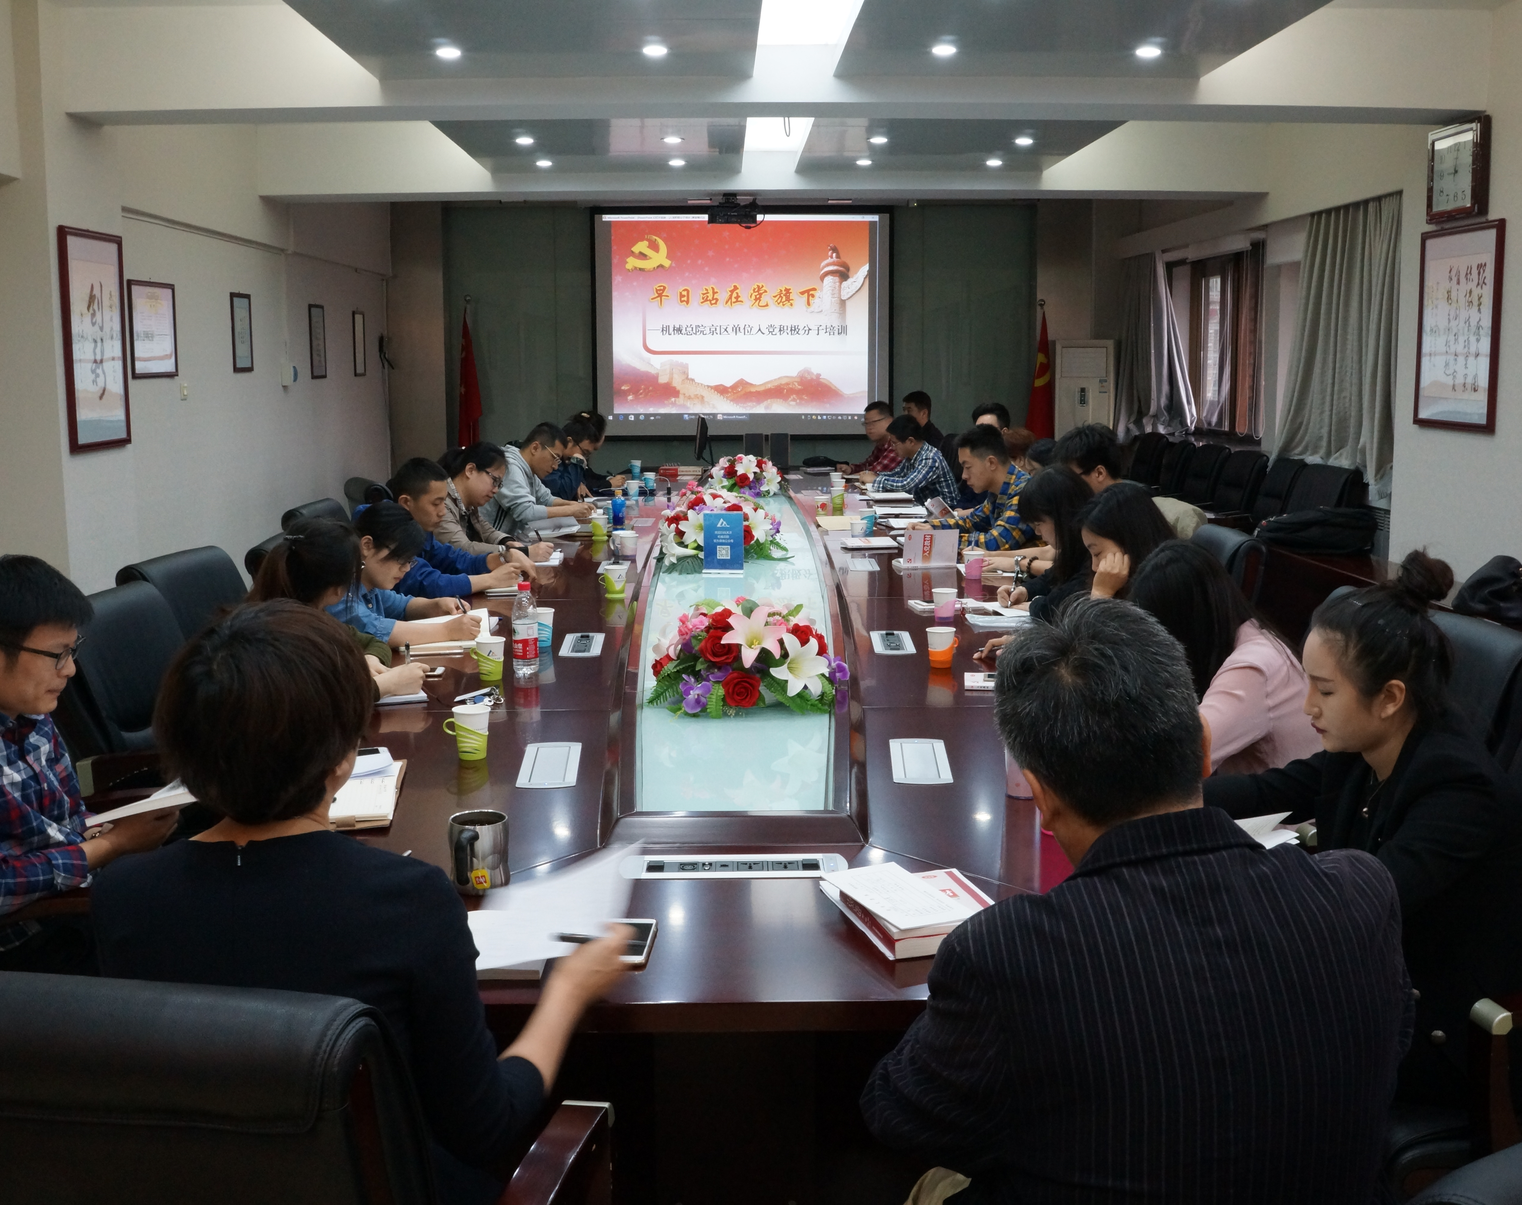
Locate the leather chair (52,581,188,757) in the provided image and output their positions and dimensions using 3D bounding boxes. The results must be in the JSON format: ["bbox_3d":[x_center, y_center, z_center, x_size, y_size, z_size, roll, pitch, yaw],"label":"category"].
[{"bbox_3d":[-1.235,0.462,3.598,0.660,0.980,0.620,0,9,1],"label":"leather chair"}]

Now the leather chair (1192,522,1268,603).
[{"bbox_3d":[1.100,0.286,4.552,0.680,1.010,0.620,-1,9,-4],"label":"leather chair"}]

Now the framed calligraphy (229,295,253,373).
[{"bbox_3d":[-2.960,-1.536,8.603,0.025,0.443,0.291,0,9,-2],"label":"framed calligraphy"}]

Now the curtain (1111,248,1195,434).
[{"bbox_3d":[2.741,-1.793,10.525,0.200,1.260,1.400,-1,9,-1],"label":"curtain"}]

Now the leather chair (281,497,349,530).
[{"bbox_3d":[-1.337,0.133,5.605,0.680,1.010,0.620,0,9,0],"label":"leather chair"}]

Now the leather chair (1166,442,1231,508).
[{"bbox_3d":[2.702,-0.543,9.991,0.620,1.000,0.580,0,9,-2],"label":"leather chair"}]

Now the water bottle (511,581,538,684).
[{"bbox_3d":[-0.581,0.065,3.708,0.066,0.230,0.066,-1,9,-1],"label":"water bottle"}]

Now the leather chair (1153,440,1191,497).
[{"bbox_3d":[2.681,-0.648,10.663,0.620,1.000,0.580,0,9,-2],"label":"leather chair"}]

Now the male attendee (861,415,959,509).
[{"bbox_3d":[0.901,-0.528,9.056,0.680,1.210,0.500,-1,9,-1],"label":"male attendee"}]

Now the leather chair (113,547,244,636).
[{"bbox_3d":[-1.292,0.364,4.124,0.680,1.010,0.620,0,9,4],"label":"leather chair"}]

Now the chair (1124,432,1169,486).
[{"bbox_3d":[2.518,-0.616,10.250,0.570,1.010,0.570,-1,9,-1],"label":"chair"}]

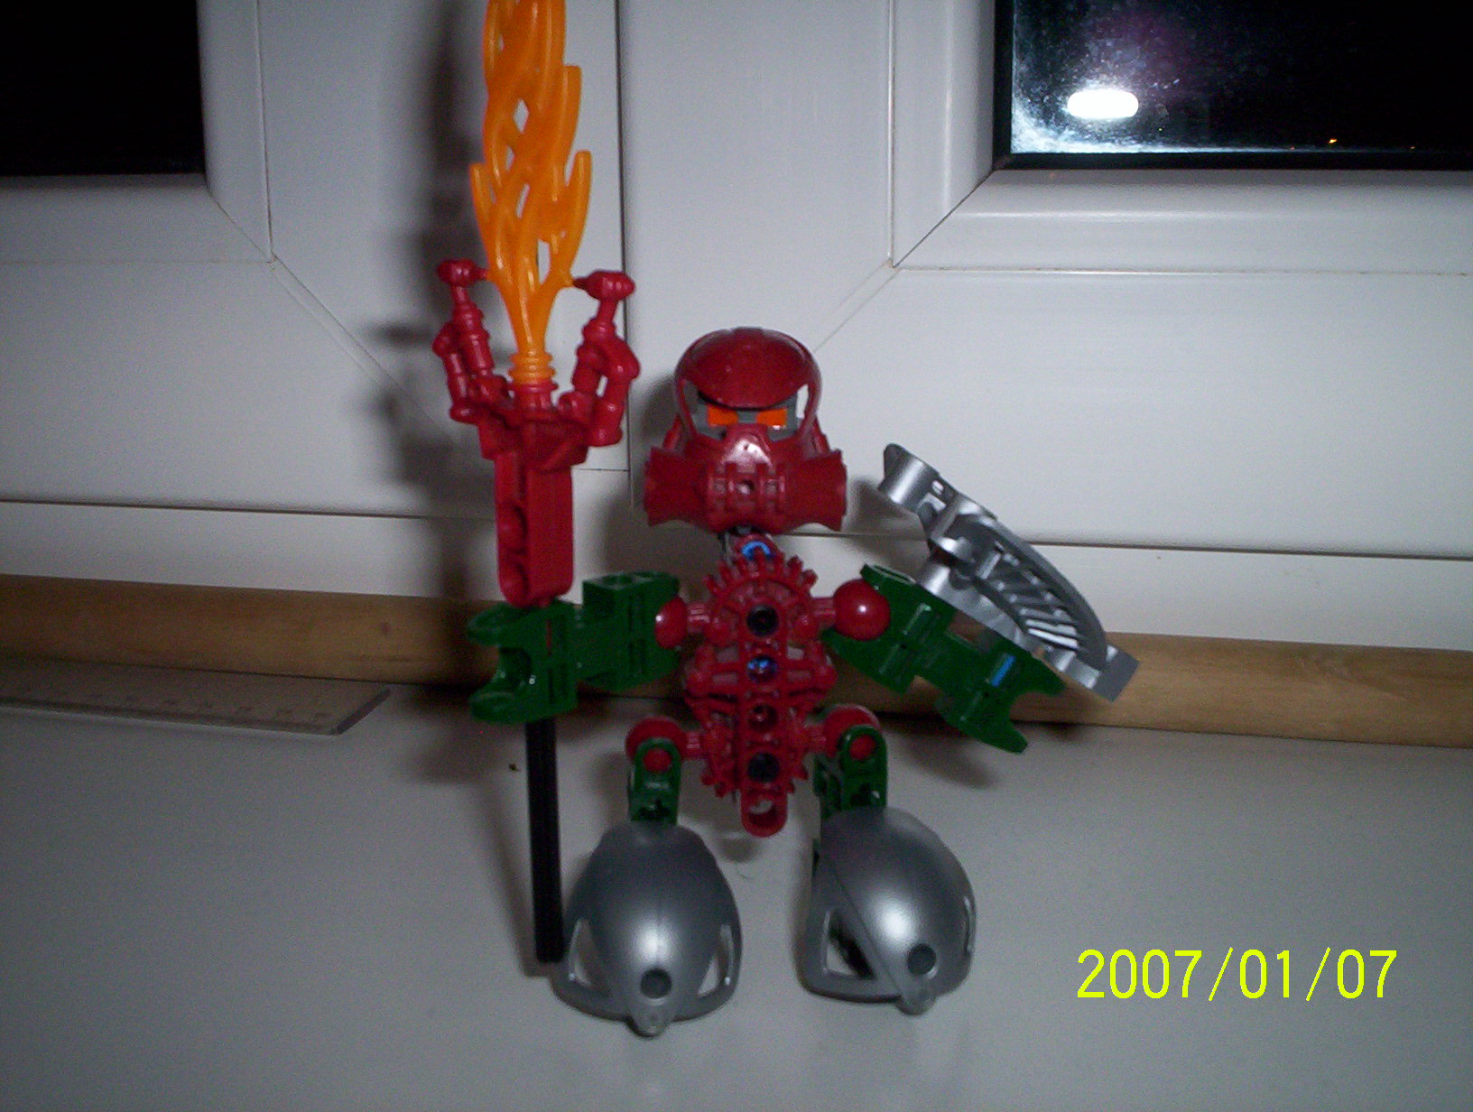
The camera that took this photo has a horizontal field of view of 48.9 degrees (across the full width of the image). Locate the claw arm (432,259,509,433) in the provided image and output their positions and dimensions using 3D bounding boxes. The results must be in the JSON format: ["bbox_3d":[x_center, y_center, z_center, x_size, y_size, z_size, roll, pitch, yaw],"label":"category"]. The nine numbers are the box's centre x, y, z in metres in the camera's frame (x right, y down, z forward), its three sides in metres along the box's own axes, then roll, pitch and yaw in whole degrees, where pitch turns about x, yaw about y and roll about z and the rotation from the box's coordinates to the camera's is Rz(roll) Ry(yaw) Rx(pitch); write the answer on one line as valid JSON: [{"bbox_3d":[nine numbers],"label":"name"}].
[{"bbox_3d":[-0.040,-0.032,0.246,0.011,0.026,0.011,-2,13,-6],"label":"claw arm"}]

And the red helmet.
[{"bbox_3d":[0.001,-0.019,0.243,0.030,0.029,0.026,0,13,0],"label":"red helmet"}]

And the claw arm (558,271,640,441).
[{"bbox_3d":[-0.020,-0.030,0.242,0.011,0.026,0.011,-2,13,-6],"label":"claw arm"}]

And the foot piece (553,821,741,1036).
[{"bbox_3d":[-0.012,0.056,0.252,0.028,0.026,0.024,1,13,4],"label":"foot piece"}]

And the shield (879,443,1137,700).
[{"bbox_3d":[0.043,0.003,0.259,0.049,0.016,0.034,42,9,0],"label":"shield"}]

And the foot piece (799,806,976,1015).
[{"bbox_3d":[0.024,0.055,0.256,0.028,0.026,0.024,-6,15,-25],"label":"foot piece"}]

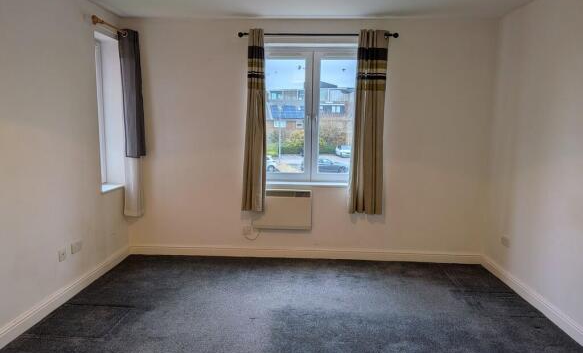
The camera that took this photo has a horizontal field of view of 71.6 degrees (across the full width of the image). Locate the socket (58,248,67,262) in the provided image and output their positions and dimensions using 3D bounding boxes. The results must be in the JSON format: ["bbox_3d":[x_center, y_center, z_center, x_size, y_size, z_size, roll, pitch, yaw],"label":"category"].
[{"bbox_3d":[-1.753,0.605,3.110,0.014,0.086,0.086,1,7,2],"label":"socket"}]

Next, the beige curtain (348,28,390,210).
[{"bbox_3d":[0.756,-0.500,3.910,0.327,1.769,0.140,1,7,2],"label":"beige curtain"}]

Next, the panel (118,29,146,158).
[{"bbox_3d":[-1.575,-0.803,3.964,0.190,1.230,0.190,1,7,2],"label":"panel"}]

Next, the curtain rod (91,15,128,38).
[{"bbox_3d":[-1.618,-1.340,3.650,0.070,0.070,0.660,1,7,2],"label":"curtain rod"}]

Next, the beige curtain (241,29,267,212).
[{"bbox_3d":[-0.373,-0.522,3.955,0.233,1.767,0.130,1,7,2],"label":"beige curtain"}]

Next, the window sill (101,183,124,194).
[{"bbox_3d":[-1.806,0.121,3.923,0.197,0.026,0.465,1,7,2],"label":"window sill"}]

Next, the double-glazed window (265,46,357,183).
[{"bbox_3d":[0.222,-0.631,4.219,1.200,1.390,0.070,1,7,2],"label":"double-glazed window"}]

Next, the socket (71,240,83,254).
[{"bbox_3d":[-1.745,0.581,3.301,0.014,0.086,0.146,1,7,2],"label":"socket"}]

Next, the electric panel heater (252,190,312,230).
[{"bbox_3d":[-0.092,0.331,4.105,0.600,0.398,0.095,1,7,2],"label":"electric panel heater"}]

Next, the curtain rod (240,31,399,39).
[{"bbox_3d":[0.248,-1.340,3.834,1.531,0.055,0.056,1,7,2],"label":"curtain rod"}]

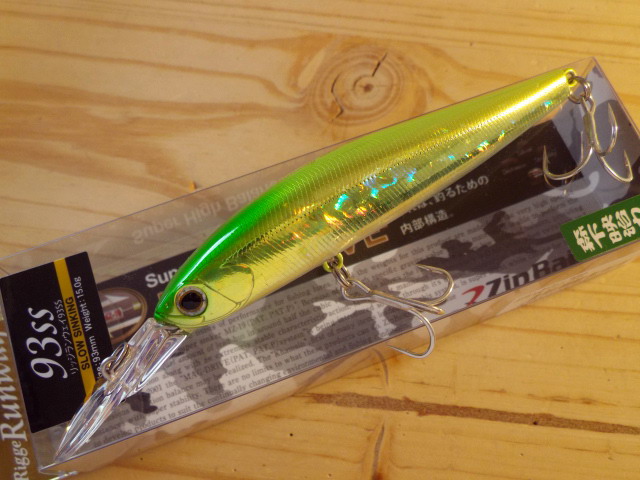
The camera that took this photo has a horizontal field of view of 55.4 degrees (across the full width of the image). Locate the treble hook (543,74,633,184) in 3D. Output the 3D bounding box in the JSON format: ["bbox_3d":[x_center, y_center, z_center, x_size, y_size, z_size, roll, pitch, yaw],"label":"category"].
[{"bbox_3d":[0.053,-0.024,0.117,0.018,0.015,0.022,4,66,5],"label":"treble hook"}]

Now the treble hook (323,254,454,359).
[{"bbox_3d":[0.011,0.010,0.107,0.022,0.015,0.018,18,84,10],"label":"treble hook"}]

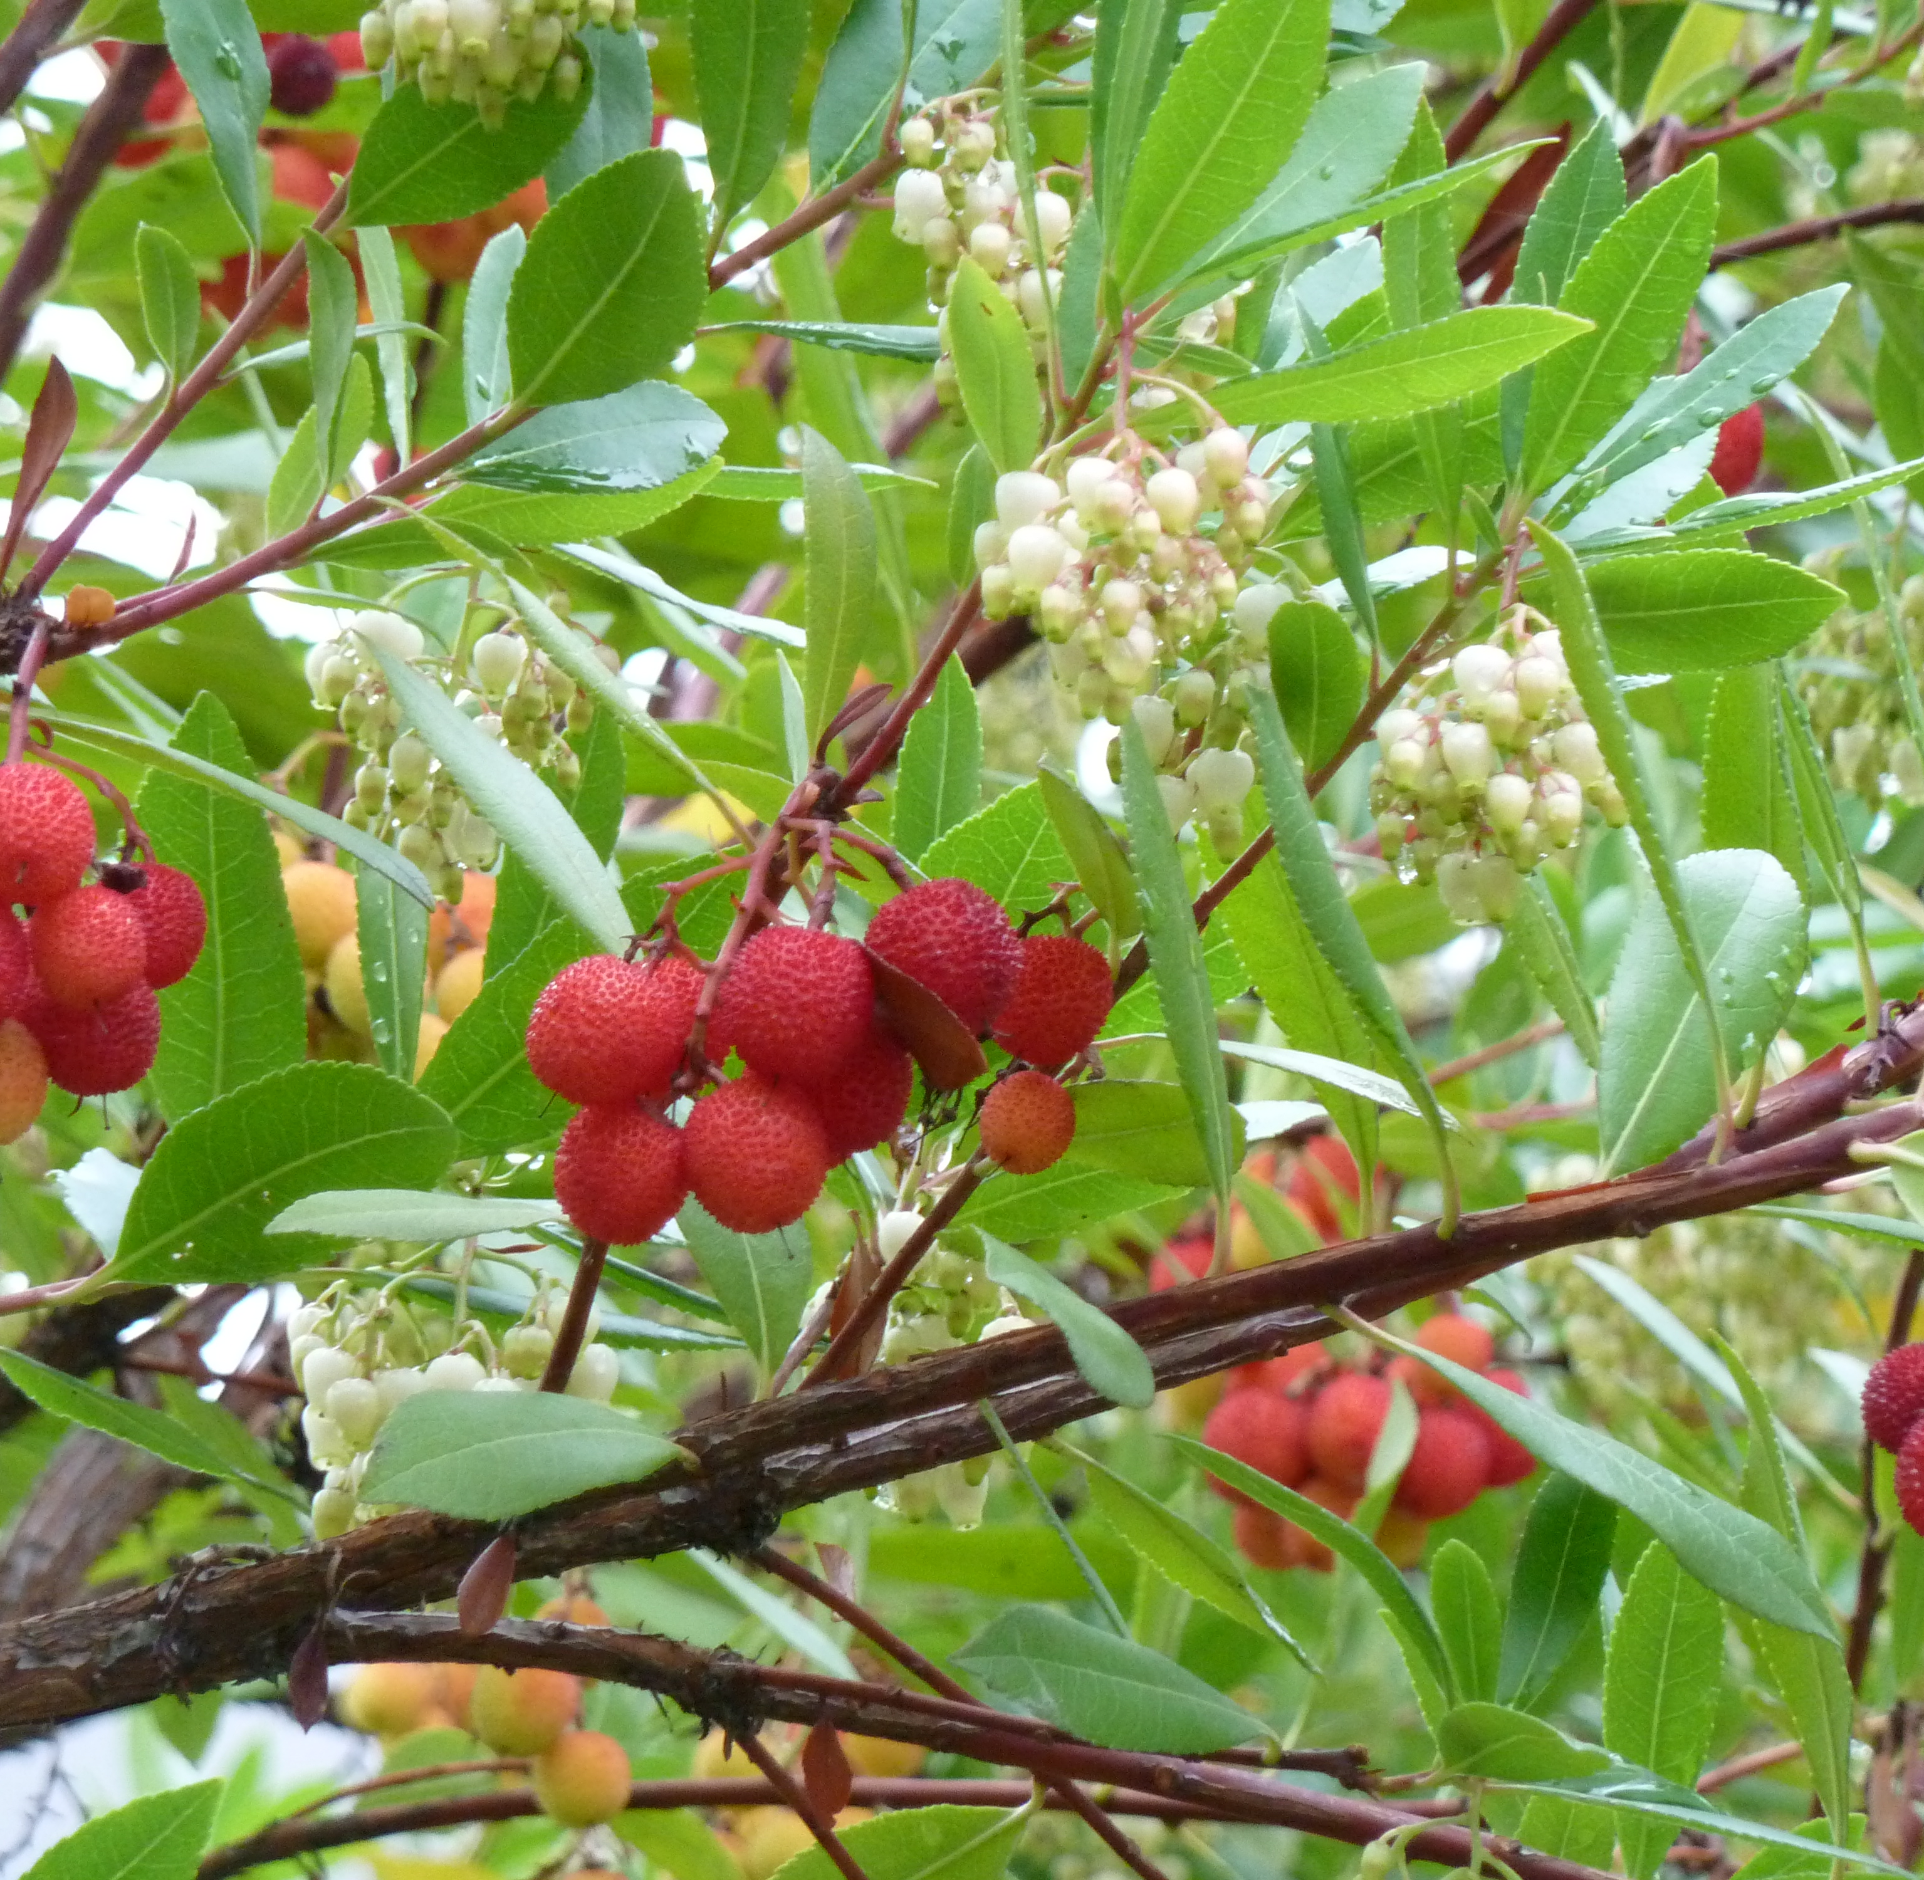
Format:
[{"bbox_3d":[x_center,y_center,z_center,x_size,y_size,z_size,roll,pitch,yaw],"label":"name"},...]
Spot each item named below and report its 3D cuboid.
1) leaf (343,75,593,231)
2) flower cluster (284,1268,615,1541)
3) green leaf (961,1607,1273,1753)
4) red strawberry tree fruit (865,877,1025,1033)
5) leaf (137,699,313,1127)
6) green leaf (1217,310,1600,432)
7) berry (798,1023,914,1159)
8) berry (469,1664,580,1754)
[{"bbox_3d":[-0.069,-0.113,2.630,0.044,0.023,0.007,-38,-11,-9],"label":"leaf"},{"bbox_3d":[-0.071,0.066,2.650,0.046,0.038,0.038,0,-10,0],"label":"flower cluster"},{"bbox_3d":[0.021,0.103,2.630,0.048,0.018,0.008,13,-27,0],"label":"green leaf"},{"bbox_3d":[-0.003,0.002,2.600,0.022,0.021,0.021,0,-10,0],"label":"red strawberry tree fruit"},{"bbox_3d":[-0.103,-0.003,2.640,0.024,0.064,0.006,-1,-6,0],"label":"leaf"},{"bbox_3d":[0.060,-0.079,2.610,0.056,0.014,0.009,-10,-30,1],"label":"green leaf"},{"bbox_3d":[-0.016,0.021,2.620,0.019,0.019,0.019,0,-5,0],"label":"berry"},{"bbox_3d":[-0.068,0.119,2.950,0.017,0.017,0.017,0,-10,0],"label":"berry"}]

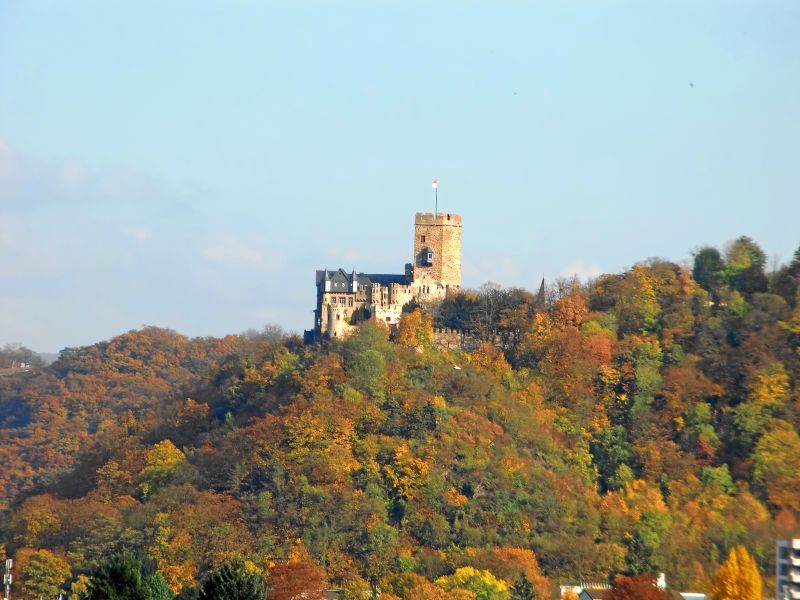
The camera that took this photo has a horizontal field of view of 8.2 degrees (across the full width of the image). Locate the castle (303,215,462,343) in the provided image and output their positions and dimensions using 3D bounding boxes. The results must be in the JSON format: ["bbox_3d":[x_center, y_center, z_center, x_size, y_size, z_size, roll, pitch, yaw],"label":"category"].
[{"bbox_3d":[-4.760,-6.779,1600.000,40.644,35.923,28.000,-1,-3,12],"label":"castle"}]

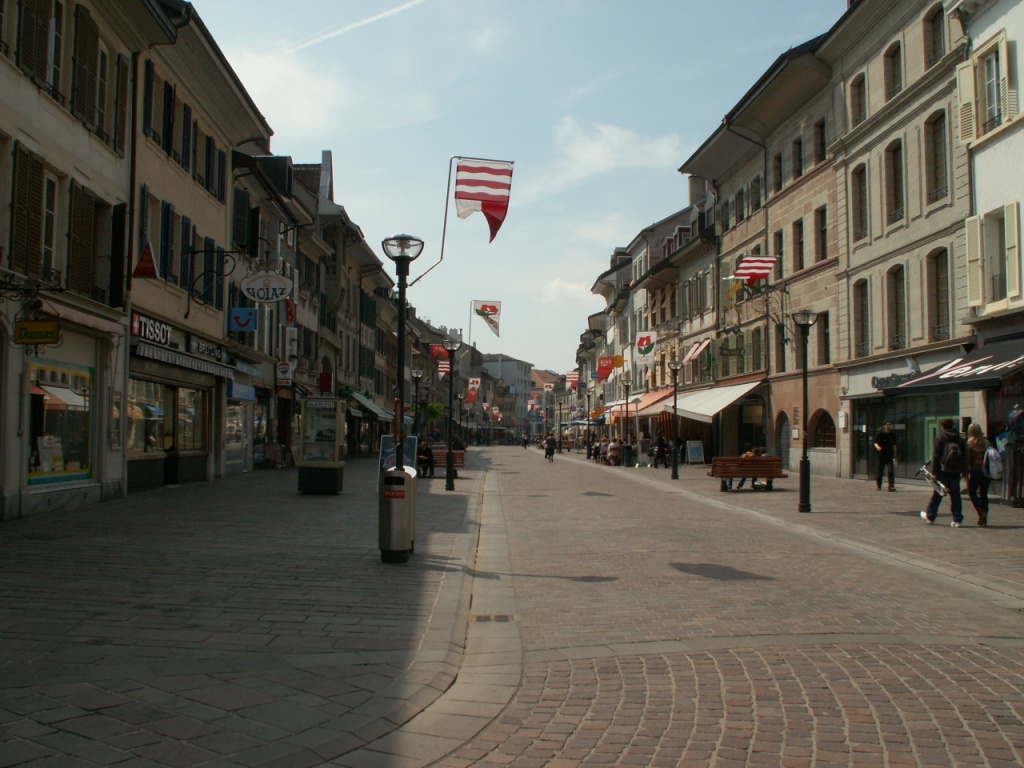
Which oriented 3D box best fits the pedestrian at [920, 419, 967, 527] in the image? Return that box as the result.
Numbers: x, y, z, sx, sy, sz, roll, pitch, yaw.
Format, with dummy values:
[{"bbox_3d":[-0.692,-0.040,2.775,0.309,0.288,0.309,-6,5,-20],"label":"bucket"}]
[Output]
[{"bbox_3d":[7.302,1.500,17.500,0.660,1.790,0.620,1,-3,-12],"label":"pedestrian"}]

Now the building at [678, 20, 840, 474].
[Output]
[{"bbox_3d":[14.600,-4.496,44.200,12.000,16.200,16.300,0,-3,-4],"label":"building"}]

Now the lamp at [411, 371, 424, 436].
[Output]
[{"bbox_3d":[-3.860,1.498,41.901,0.480,3.970,0.480,0,-3,0],"label":"lamp"}]

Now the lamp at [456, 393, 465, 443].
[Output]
[{"bbox_3d":[-3.305,2.673,67.101,0.480,3.970,0.480,0,-3,0],"label":"lamp"}]

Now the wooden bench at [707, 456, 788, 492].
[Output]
[{"bbox_3d":[6.211,2.406,27.322,1.920,0.880,0.900,0,-3,-2],"label":"wooden bench"}]

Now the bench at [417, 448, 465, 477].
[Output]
[{"bbox_3d":[-2.509,2.725,34.922,1.900,0.880,0.900,0,-3,-2],"label":"bench"}]

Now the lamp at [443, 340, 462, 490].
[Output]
[{"bbox_3d":[-1.560,0.816,27.050,0.510,3.950,0.510,0,-3,0],"label":"lamp"}]

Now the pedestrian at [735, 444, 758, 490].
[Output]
[{"bbox_3d":[6.514,2.287,28.700,0.580,1.260,0.800,0,-3,-2],"label":"pedestrian"}]

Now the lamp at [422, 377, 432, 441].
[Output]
[{"bbox_3d":[-4.023,1.810,49.000,0.500,3.950,0.500,0,-3,0],"label":"lamp"}]

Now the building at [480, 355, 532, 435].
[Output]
[{"bbox_3d":[-3.000,2.500,206.000,12.000,17.200,14.500,0,-3,12],"label":"building"}]

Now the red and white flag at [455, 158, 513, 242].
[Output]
[{"bbox_3d":[-0.343,-2.251,12.700,0.700,1.030,0.150,0,-3,-5],"label":"red and white flag"}]

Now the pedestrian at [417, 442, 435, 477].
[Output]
[{"bbox_3d":[-3.016,2.632,36.100,0.600,1.280,0.800,0,-3,3],"label":"pedestrian"}]

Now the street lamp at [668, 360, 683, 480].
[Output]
[{"bbox_3d":[5.487,1.214,34.801,0.480,3.950,0.480,0,-3,0],"label":"street lamp"}]

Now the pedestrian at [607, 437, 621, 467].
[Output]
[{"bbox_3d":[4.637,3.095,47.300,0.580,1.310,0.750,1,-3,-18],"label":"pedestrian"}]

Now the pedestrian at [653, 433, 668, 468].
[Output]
[{"bbox_3d":[6.576,2.902,45.700,0.550,1.670,0.550,-2,-3,30],"label":"pedestrian"}]

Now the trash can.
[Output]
[{"bbox_3d":[-1.398,1.588,12.778,0.410,1.100,0.850,0,-3,-2],"label":"trash can"}]

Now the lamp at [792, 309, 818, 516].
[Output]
[{"bbox_3d":[5.694,0.539,20.100,0.500,3.950,0.500,0,-3,0],"label":"lamp"}]

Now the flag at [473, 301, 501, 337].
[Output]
[{"bbox_3d":[-0.677,-1.740,27.500,0.740,0.960,0.150,0,-3,-2],"label":"flag"}]

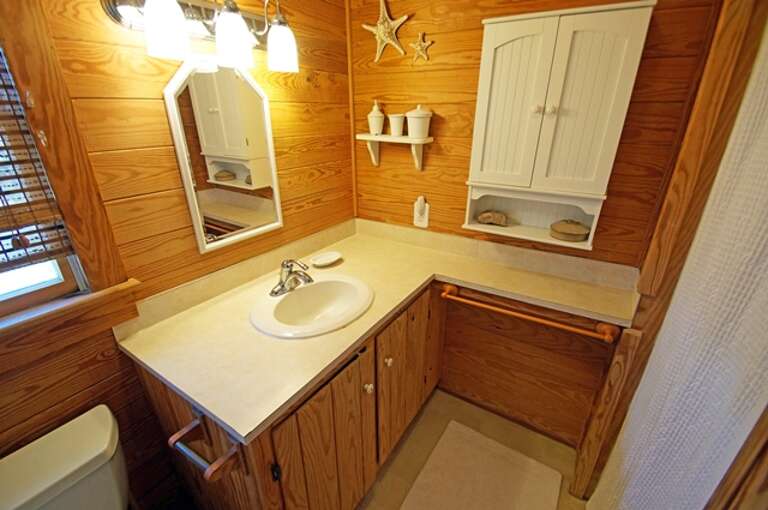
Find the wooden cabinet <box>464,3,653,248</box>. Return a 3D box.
[{"bbox_3d":[0.602,-0.449,1.219,0.511,0.777,0.154,13,25,29],"label":"wooden cabinet"}]

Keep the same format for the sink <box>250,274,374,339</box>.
[{"bbox_3d":[-0.249,0.233,1.209,0.405,0.166,0.482,13,25,29],"label":"sink"}]

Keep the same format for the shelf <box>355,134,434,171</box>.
[{"bbox_3d":[0.048,-0.504,1.582,0.372,0.159,0.118,13,25,29],"label":"shelf"}]

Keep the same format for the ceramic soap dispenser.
[{"bbox_3d":[-0.038,-0.672,1.571,0.088,0.162,0.088,0,22,0],"label":"ceramic soap dispenser"}]

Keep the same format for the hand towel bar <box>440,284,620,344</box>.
[{"bbox_3d":[0.533,0.226,1.250,0.659,0.065,0.085,13,25,29],"label":"hand towel bar"}]

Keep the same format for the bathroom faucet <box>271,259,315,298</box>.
[{"bbox_3d":[-0.334,0.082,1.202,0.188,0.118,0.157,13,25,29],"label":"bathroom faucet"}]

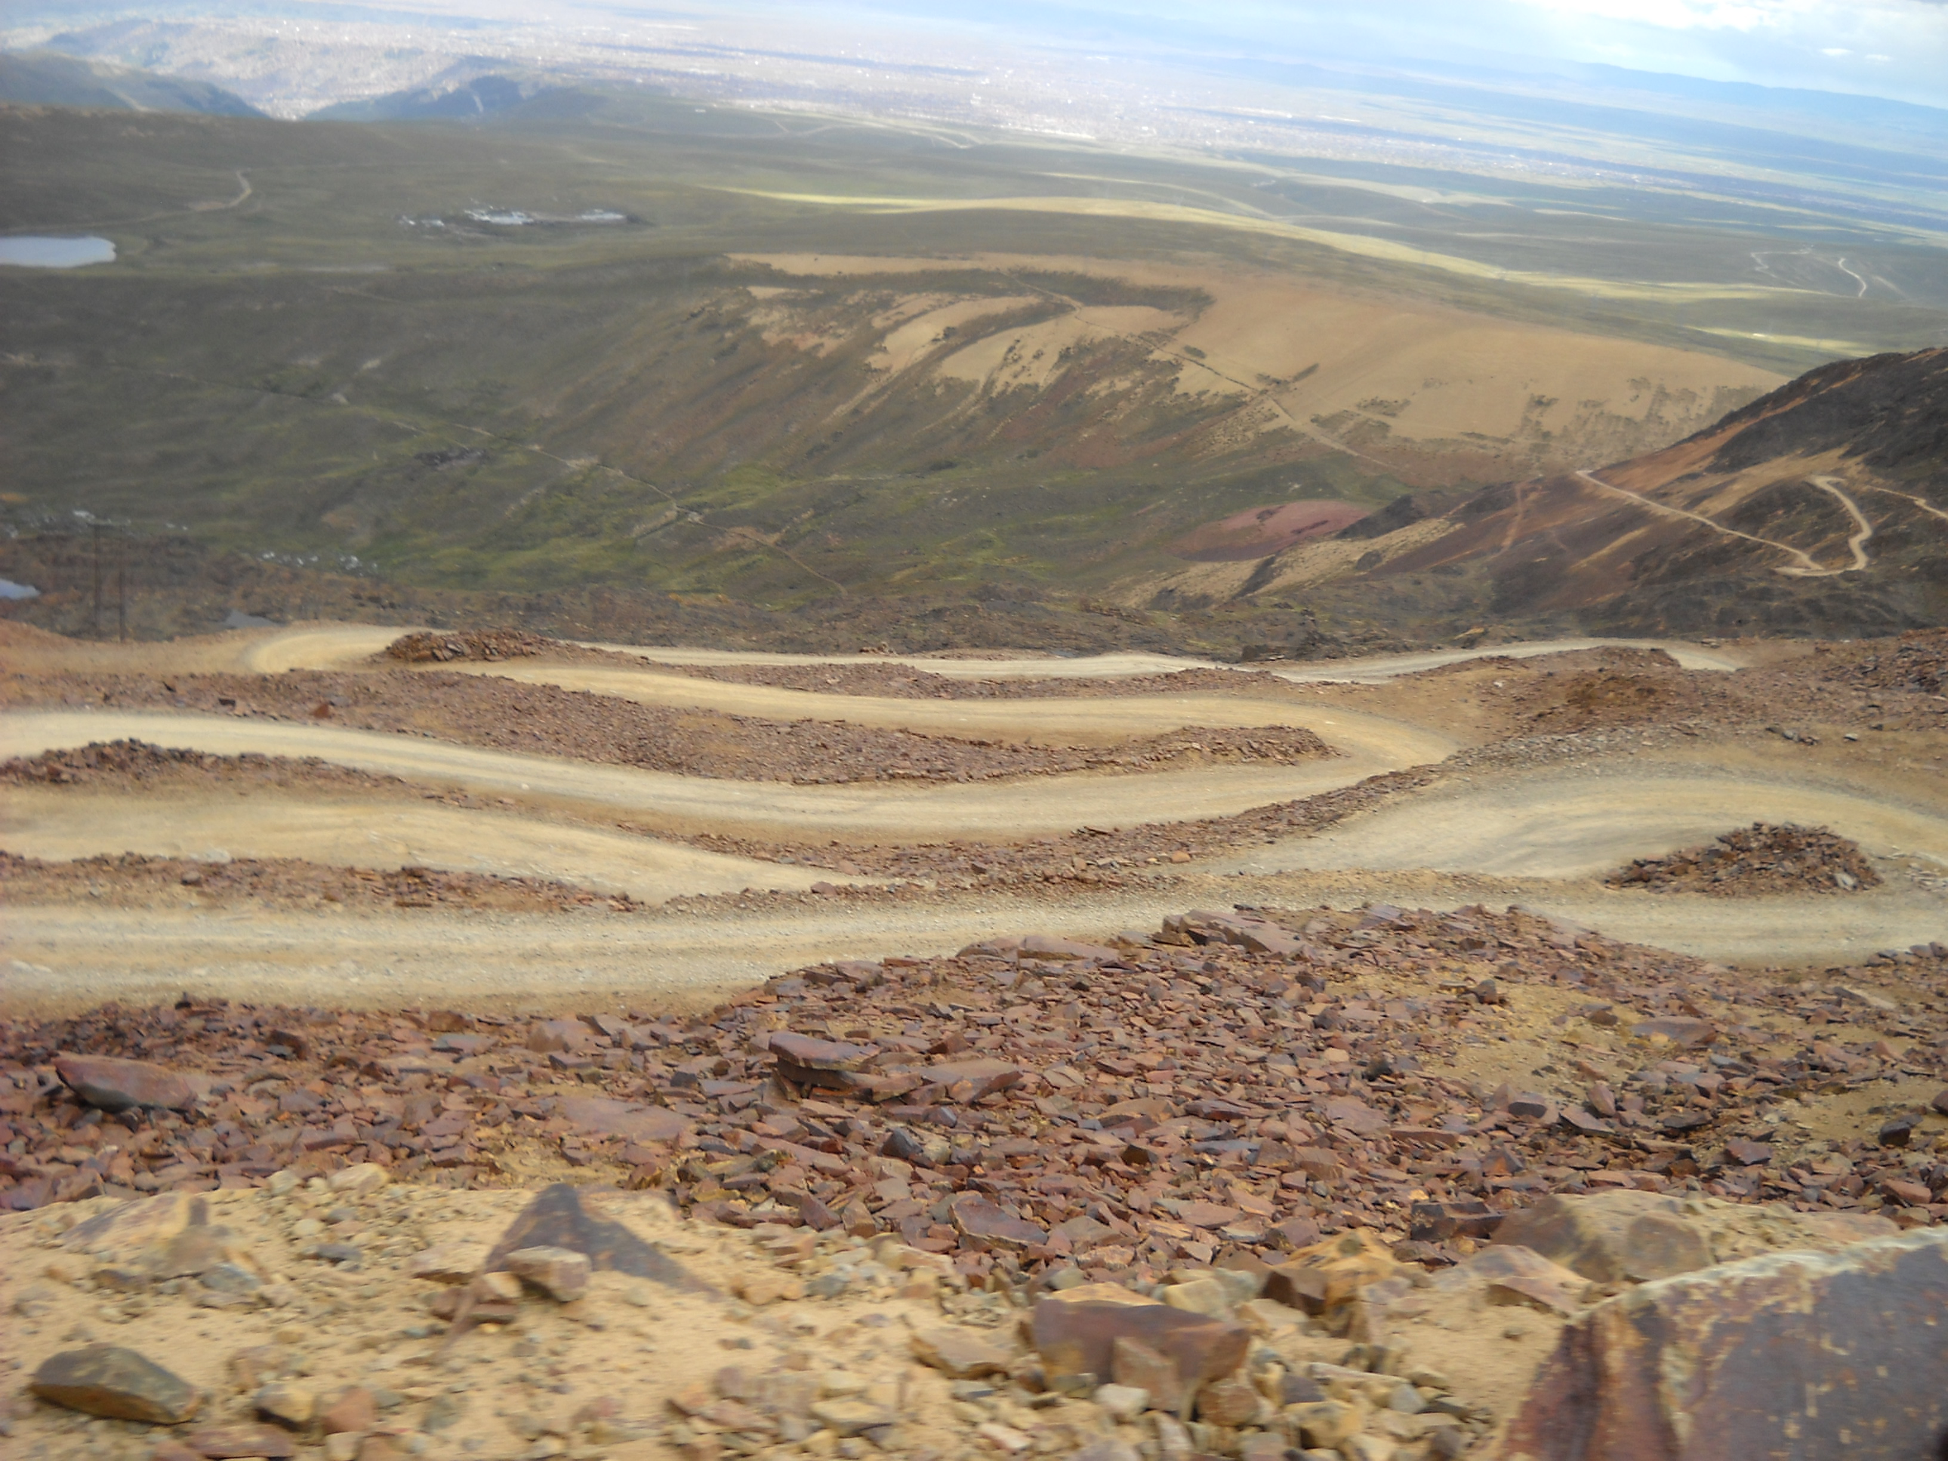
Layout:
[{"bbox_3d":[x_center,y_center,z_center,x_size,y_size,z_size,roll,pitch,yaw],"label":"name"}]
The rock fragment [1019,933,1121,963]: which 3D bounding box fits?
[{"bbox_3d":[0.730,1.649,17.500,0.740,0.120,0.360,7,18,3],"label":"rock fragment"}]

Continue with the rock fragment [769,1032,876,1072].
[{"bbox_3d":[-0.915,1.952,14.000,0.620,0.150,0.340,5,18,-3],"label":"rock fragment"}]

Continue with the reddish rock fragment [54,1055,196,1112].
[{"bbox_3d":[-4.782,1.985,13.000,0.760,0.170,0.380,-1,19,-20],"label":"reddish rock fragment"}]

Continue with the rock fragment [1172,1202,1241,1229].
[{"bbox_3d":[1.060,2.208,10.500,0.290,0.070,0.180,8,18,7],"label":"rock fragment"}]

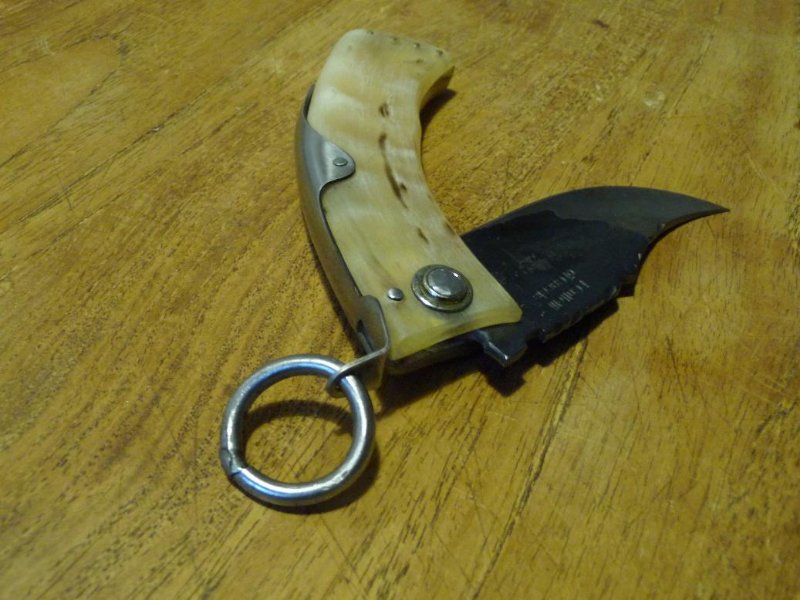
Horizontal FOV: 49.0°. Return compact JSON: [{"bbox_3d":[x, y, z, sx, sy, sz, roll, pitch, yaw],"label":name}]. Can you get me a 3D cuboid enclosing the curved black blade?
[{"bbox_3d":[0.044,-0.010,0.198,0.084,0.005,0.037,-20,50,-29],"label":"curved black blade"}]

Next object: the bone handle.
[{"bbox_3d":[-0.002,-0.029,0.207,0.041,0.014,0.125,2,43,-9],"label":"bone handle"}]

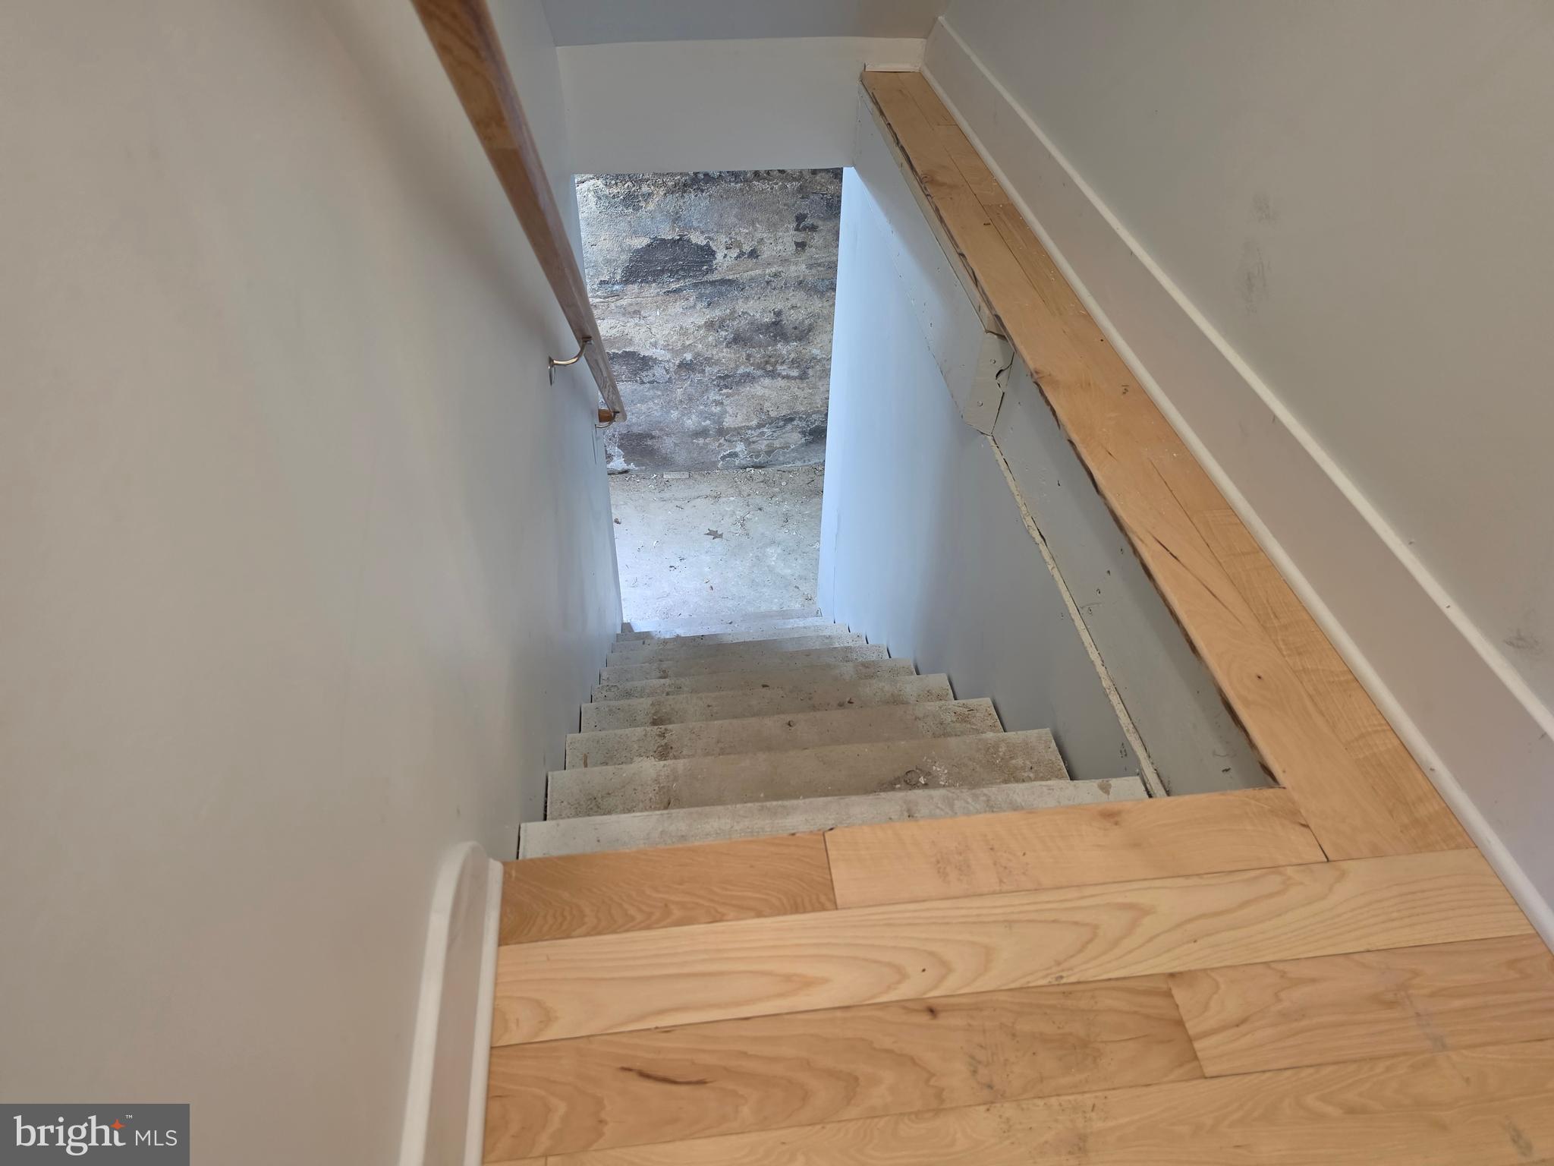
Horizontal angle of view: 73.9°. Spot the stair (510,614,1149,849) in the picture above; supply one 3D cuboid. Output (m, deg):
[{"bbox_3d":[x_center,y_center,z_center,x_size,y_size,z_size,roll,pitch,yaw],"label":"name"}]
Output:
[{"bbox_3d":[-0.059,0.403,2.975,0.880,2.187,2.680,-4,42,-6],"label":"stair"}]

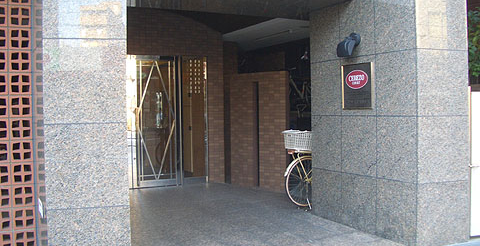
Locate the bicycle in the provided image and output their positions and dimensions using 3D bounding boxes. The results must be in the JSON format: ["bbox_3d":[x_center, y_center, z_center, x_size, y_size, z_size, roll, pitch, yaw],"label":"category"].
[{"bbox_3d":[1.326,0.544,6.393,1.800,1.050,0.550,-2,2,-26],"label":"bicycle"}]

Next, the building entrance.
[{"bbox_3d":[-1.261,-0.027,8.183,1.500,2.200,0.100,-1,2,-24],"label":"building entrance"}]

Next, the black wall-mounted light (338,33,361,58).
[{"bbox_3d":[1.080,-0.758,4.750,0.220,0.235,0.130,-1,2,-24],"label":"black wall-mounted light"}]

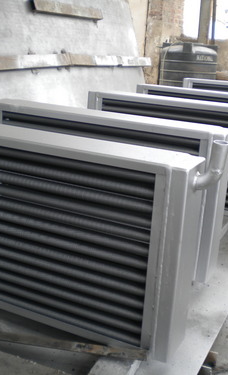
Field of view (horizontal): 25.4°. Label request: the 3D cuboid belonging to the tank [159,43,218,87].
[{"bbox_3d":[1.492,-2.246,10.504,1.161,1.420,1.161,6,17,8],"label":"tank"}]

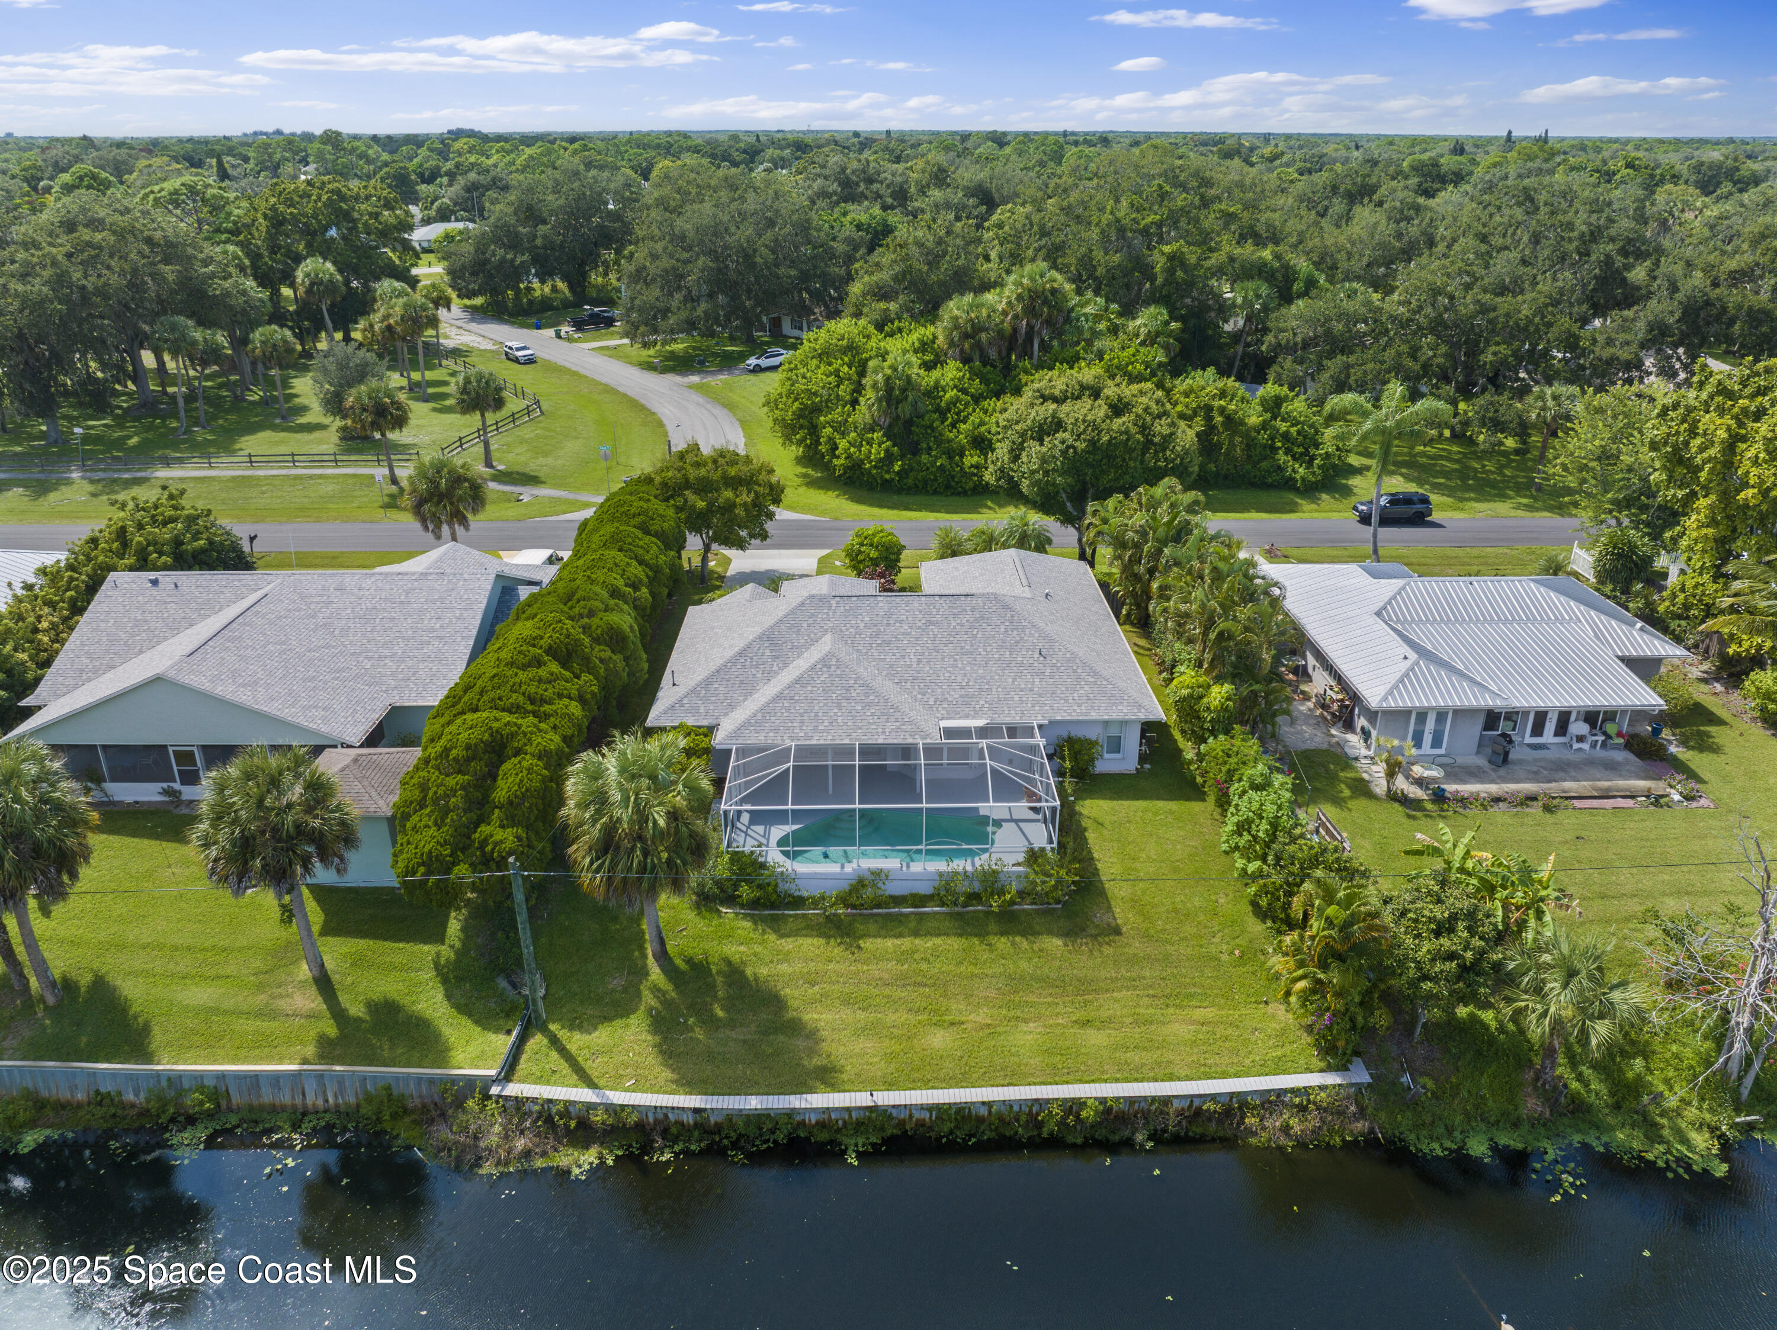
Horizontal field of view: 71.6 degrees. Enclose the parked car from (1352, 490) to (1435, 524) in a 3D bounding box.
[{"bbox_3d":[33.999,-10.592,82.990,4.830,1.830,1.930,0,23,-1],"label":"parked car"}]

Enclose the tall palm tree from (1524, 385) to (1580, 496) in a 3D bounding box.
[{"bbox_3d":[47.257,-16.297,88.696,3.860,7.890,3.860,0,23,0],"label":"tall palm tree"}]

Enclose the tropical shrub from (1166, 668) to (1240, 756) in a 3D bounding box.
[{"bbox_3d":[13.097,1.776,51.817,3.100,3.200,2.900,0,23,0],"label":"tropical shrub"}]

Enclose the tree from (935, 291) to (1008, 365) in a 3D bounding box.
[{"bbox_3d":[6.444,-22.459,95.934,5.400,12.800,5.400,0,23,0],"label":"tree"}]

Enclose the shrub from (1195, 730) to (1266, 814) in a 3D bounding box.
[{"bbox_3d":[13.400,4.137,48.748,2.700,2.700,2.700,0,23,0],"label":"shrub"}]

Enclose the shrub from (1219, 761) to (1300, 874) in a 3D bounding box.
[{"bbox_3d":[13.089,5.375,43.458,2.800,3.300,2.700,0,23,0],"label":"shrub"}]

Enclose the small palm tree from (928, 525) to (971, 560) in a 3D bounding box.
[{"bbox_3d":[3.574,-6.924,72.358,2.550,2.900,2.500,0,23,0],"label":"small palm tree"}]

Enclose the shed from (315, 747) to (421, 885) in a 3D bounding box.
[{"bbox_3d":[-17.244,4.684,40.469,3.780,3.570,4.460,0,23,-1],"label":"shed"}]

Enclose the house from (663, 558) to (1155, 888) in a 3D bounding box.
[{"bbox_3d":[0.621,-0.326,53.481,20.400,5.700,27.500,0,23,-1],"label":"house"}]

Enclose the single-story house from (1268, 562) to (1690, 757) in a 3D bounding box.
[{"bbox_3d":[27.553,-1.515,58.009,16.300,4.400,18.300,0,23,0],"label":"single-story house"}]

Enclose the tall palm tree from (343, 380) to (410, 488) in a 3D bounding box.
[{"bbox_3d":[-37.755,-17.310,91.661,5.120,8.000,5.120,0,23,0],"label":"tall palm tree"}]

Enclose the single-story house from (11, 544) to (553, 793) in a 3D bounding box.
[{"bbox_3d":[-26.900,-1.357,57.922,18.600,5.500,22.500,0,23,0],"label":"single-story house"}]

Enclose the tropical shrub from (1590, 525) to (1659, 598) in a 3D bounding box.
[{"bbox_3d":[41.805,-6.017,70.170,4.030,3.780,4.030,0,23,0],"label":"tropical shrub"}]

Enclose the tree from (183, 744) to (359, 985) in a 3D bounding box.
[{"bbox_3d":[-17.762,6.173,36.533,5.000,7.500,4.900,0,23,0],"label":"tree"}]

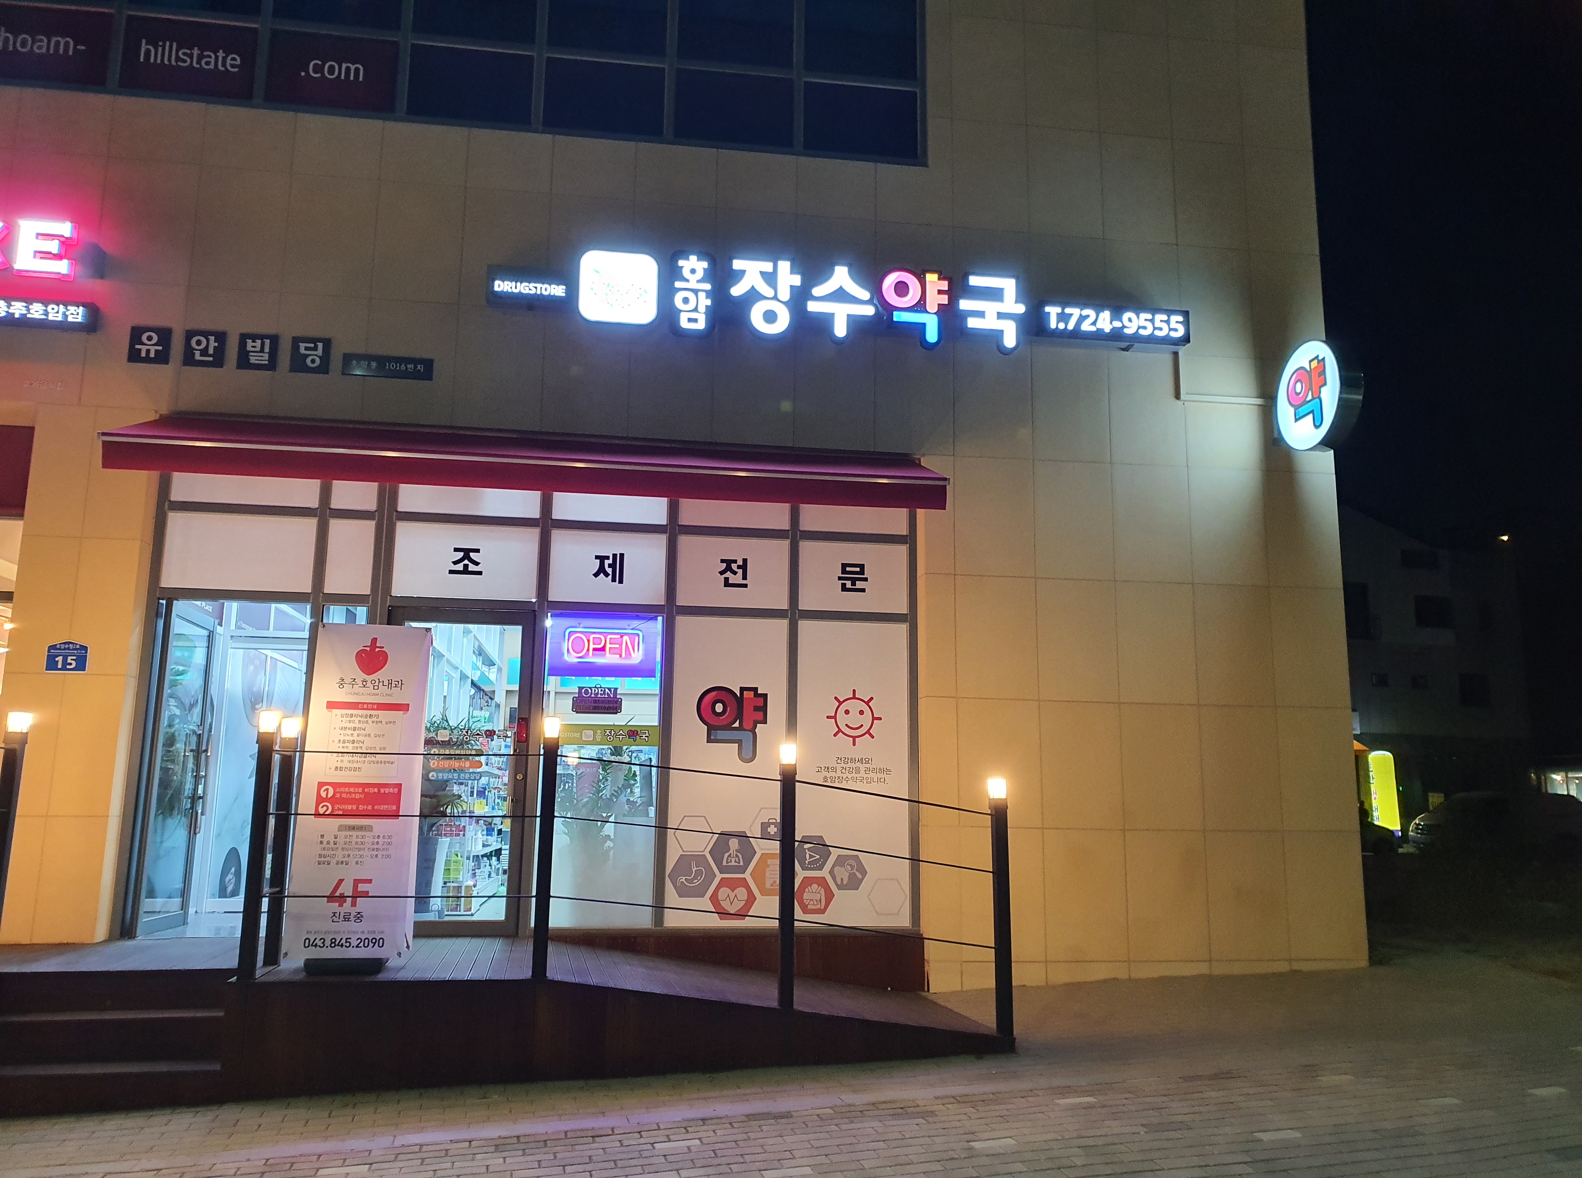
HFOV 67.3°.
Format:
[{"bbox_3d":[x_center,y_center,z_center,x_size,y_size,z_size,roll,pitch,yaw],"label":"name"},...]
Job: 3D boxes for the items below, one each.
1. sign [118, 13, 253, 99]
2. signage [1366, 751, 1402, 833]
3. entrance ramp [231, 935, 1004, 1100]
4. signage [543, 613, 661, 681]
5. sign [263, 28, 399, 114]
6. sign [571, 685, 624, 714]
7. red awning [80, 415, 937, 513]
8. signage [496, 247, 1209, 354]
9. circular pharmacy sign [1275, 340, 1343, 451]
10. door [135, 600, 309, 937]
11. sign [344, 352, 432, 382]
[{"bbox_3d":[-4.233,-3.748,8.374,0.900,0.580,0.040,2,-10,-8],"label":"sign"},{"bbox_3d":[17.761,6.333,35.500,0.760,2.850,0.780,2,-10,-8],"label":"signage"},{"bbox_3d":[-0.908,2.466,7.035,3.980,0.560,1.780,2,-10,-8],"label":"entrance ramp"},{"bbox_3d":[-1.312,0.400,8.306,0.770,0.450,0.060,2,-10,-8],"label":"signage"},{"bbox_3d":[-3.273,-3.709,8.507,0.900,0.580,0.040,2,-10,-8],"label":"sign"},{"bbox_3d":[-1.359,0.779,8.389,0.365,0.215,0.020,2,-10,-8],"label":"sign"},{"bbox_3d":[-1.614,-0.844,7.951,5.320,0.600,0.800,2,-10,-8],"label":"red awning"},{"bbox_3d":[0.438,-2.095,8.786,5.240,0.630,0.170,2,-10,-8],"label":"signage"},{"bbox_3d":[3.846,-1.397,8.648,0.180,0.800,0.800,2,-10,-8],"label":"circular pharmacy sign"},{"bbox_3d":[-3.703,1.150,7.761,0.950,2.150,0.100,2,-10,-8],"label":"door"},{"bbox_3d":[-2.816,-1.552,8.293,0.615,0.160,0.035,2,-10,-8],"label":"sign"}]

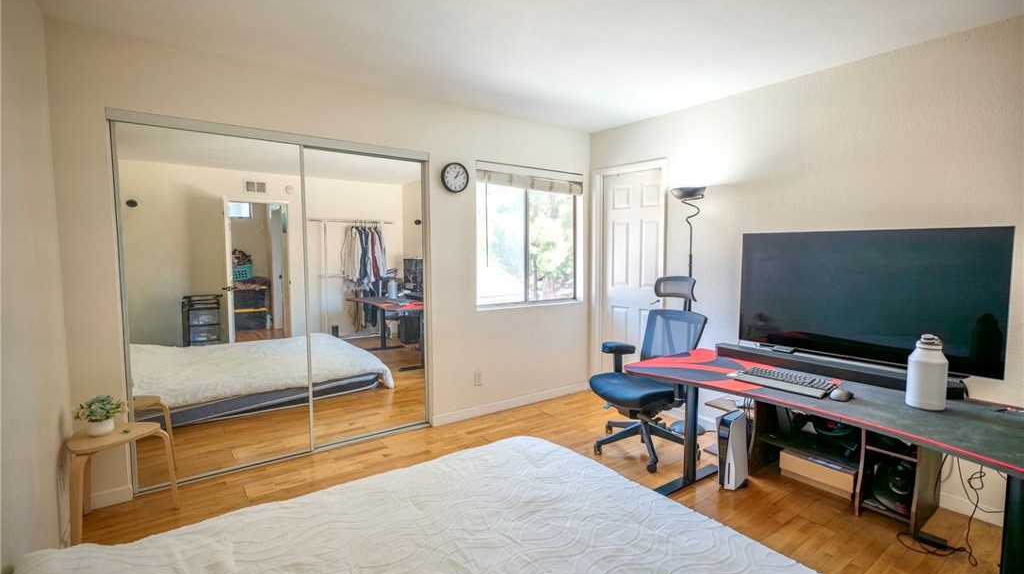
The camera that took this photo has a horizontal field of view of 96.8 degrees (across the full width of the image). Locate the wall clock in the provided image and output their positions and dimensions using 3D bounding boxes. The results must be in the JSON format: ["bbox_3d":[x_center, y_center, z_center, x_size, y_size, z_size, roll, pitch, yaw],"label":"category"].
[{"bbox_3d":[-0.433,-0.825,3.426,0.228,0.228,0.045,-3,6,-35],"label":"wall clock"}]

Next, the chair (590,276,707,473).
[{"bbox_3d":[0.929,0.528,3.106,0.720,1.180,0.680,-3,6,-33],"label":"chair"}]

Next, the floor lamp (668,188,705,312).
[{"bbox_3d":[1.320,0.192,3.369,0.250,1.810,0.250,-3,6,-35],"label":"floor lamp"}]

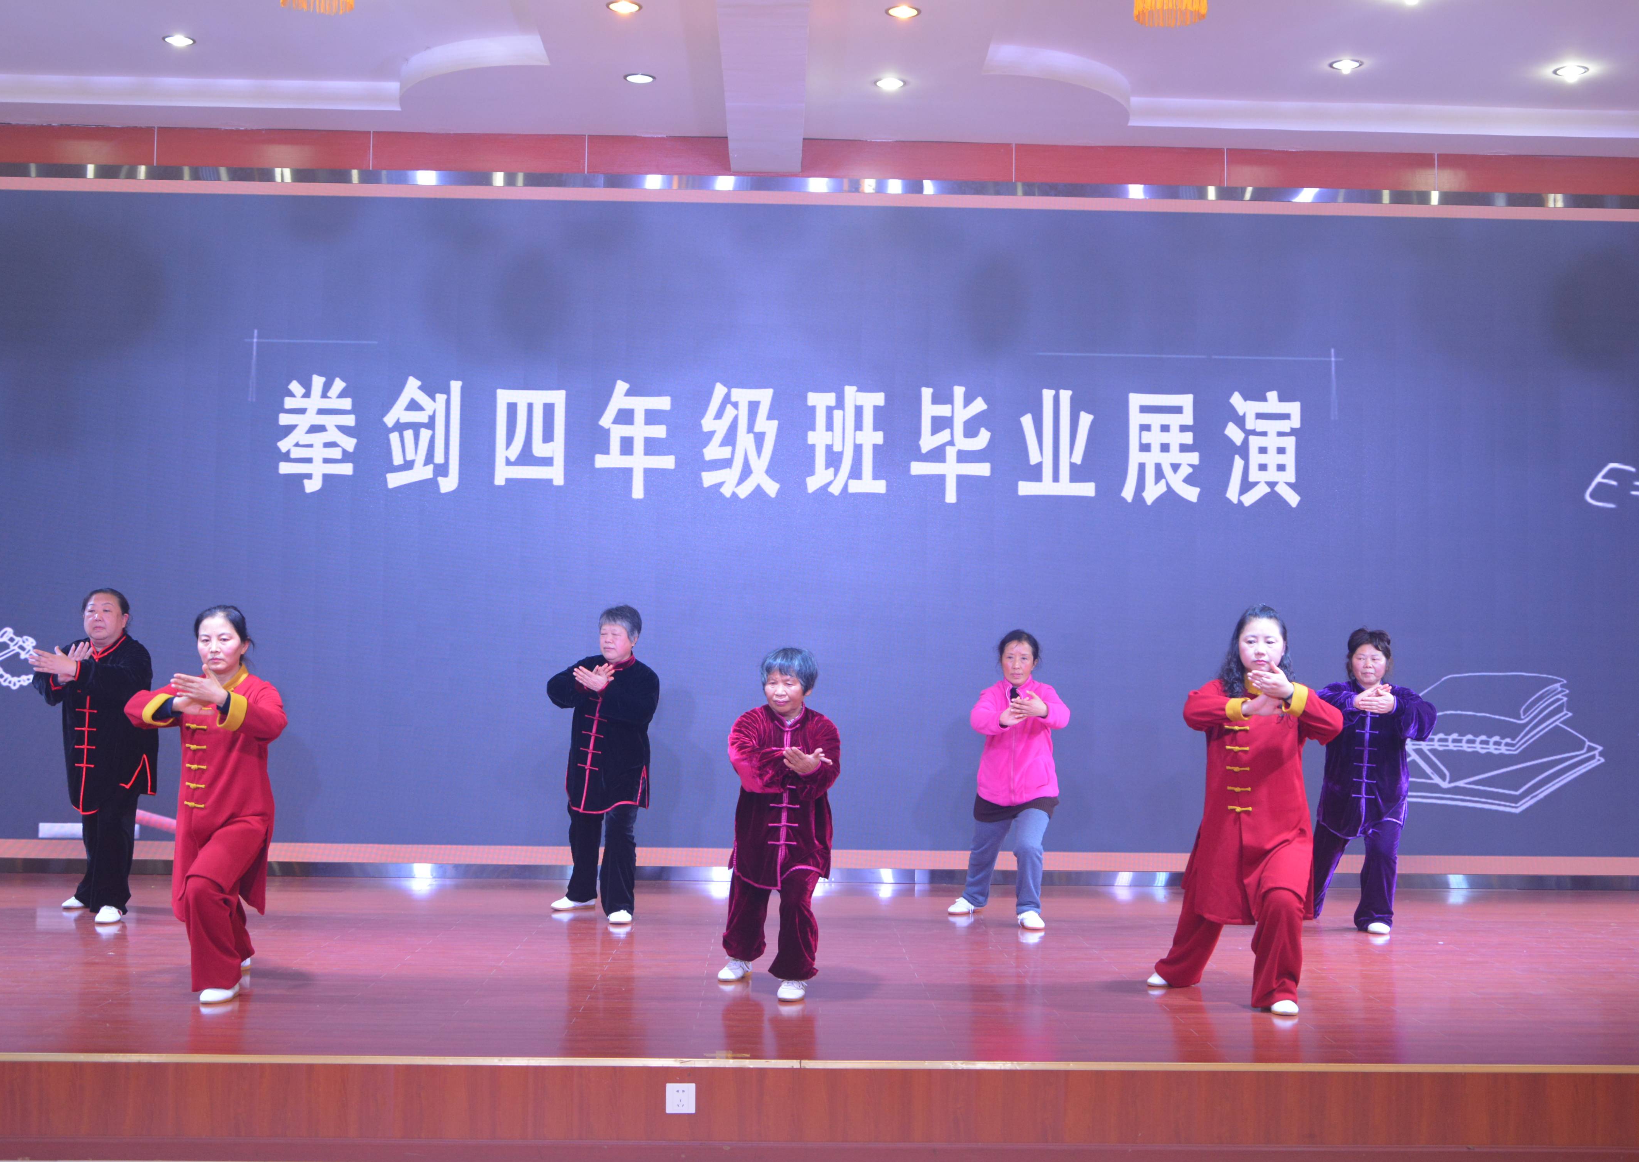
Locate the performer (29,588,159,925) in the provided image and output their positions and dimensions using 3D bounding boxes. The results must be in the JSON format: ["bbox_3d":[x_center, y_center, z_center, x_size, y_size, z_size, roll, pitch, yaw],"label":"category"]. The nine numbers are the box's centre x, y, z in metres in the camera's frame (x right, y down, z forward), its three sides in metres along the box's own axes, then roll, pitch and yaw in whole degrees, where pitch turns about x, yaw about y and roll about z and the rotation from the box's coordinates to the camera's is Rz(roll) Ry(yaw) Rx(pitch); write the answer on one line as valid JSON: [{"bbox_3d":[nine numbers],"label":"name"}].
[{"bbox_3d":[-3.438,0.809,9.703,0.698,1.560,0.672,-1,-4,24],"label":"performer"}]

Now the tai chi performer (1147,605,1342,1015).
[{"bbox_3d":[1.504,0.798,7.336,0.799,1.428,0.806,-1,-4,22],"label":"tai chi performer"}]

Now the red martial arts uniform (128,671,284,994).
[{"bbox_3d":[-2.190,0.890,7.470,0.600,1.160,0.850,0,-3,17],"label":"red martial arts uniform"}]

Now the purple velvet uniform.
[{"bbox_3d":[2.641,1.076,9.782,0.673,1.187,0.597,0,-3,16],"label":"purple velvet uniform"}]

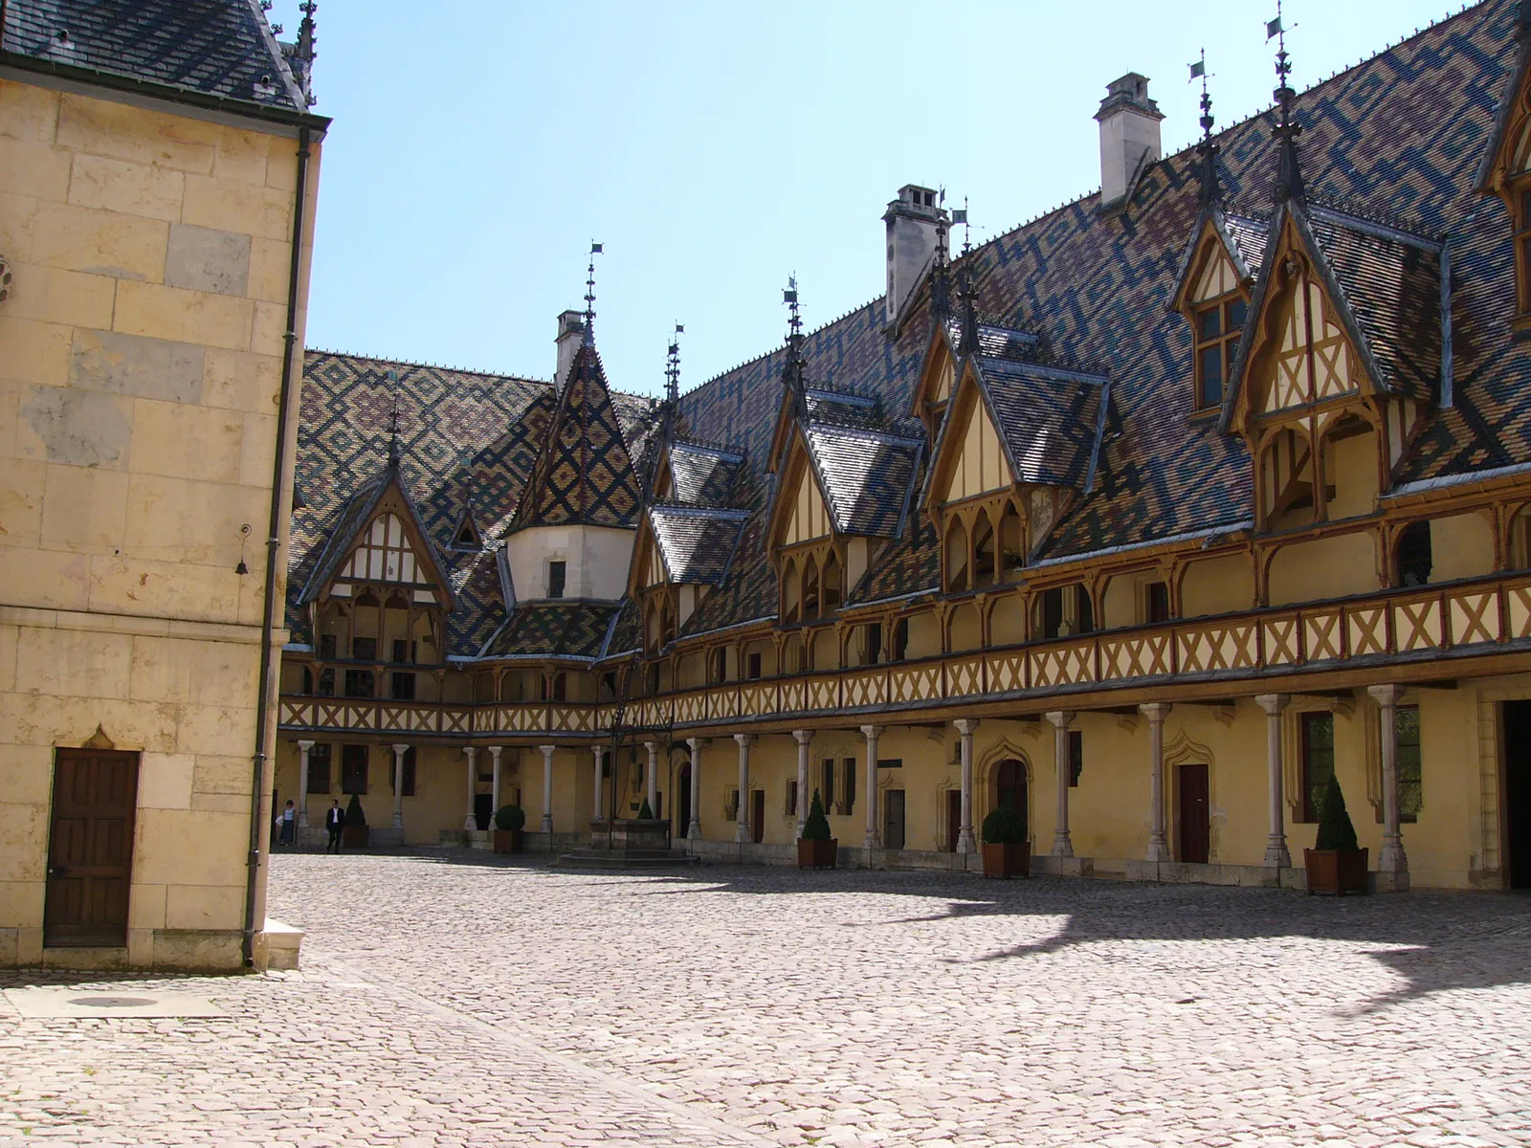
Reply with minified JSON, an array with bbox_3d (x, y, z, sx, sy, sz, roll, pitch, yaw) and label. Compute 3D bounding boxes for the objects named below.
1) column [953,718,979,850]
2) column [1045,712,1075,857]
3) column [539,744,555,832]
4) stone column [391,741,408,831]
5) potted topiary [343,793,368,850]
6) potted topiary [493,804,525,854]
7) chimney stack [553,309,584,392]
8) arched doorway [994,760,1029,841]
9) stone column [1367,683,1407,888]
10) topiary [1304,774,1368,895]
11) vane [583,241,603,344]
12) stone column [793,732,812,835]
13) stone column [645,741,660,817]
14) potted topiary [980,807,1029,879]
[{"bbox_3d":[4.946,5.178,39.077,0.510,3.250,0.510,6,-10,-28],"label":"column"},{"bbox_3d":[6.680,4.720,35.854,0.510,3.250,0.510,6,-10,-28],"label":"column"},{"bbox_3d":[-8.312,8.207,60.632,0.510,3.250,0.510,6,-10,-28],"label":"column"},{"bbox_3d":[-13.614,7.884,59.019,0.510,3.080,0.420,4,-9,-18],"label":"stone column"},{"bbox_3d":[-14.342,8.667,55.778,0.780,1.940,0.780,4,-9,-18],"label":"potted topiary"},{"bbox_3d":[-8.567,8.525,53.291,0.950,1.620,0.950,-3,-10,25],"label":"potted topiary"},{"bbox_3d":[-9.330,-10.484,76.200,1.000,4.201,1.400,6,-10,-28],"label":"chimney stack"},{"bbox_3d":[6.019,5.808,38.993,0.300,2.550,1.280,6,-10,-28],"label":"arched doorway"},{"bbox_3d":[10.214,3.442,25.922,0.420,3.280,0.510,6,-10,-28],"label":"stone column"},{"bbox_3d":[9.287,4.234,25.892,0.700,1.940,0.700,6,-10,-28],"label":"topiary"},{"bbox_3d":[-7.056,-11.448,64.787,0.750,4.400,0.420,1,-9,0],"label":"vane"},{"bbox_3d":[1.101,6.194,46.222,0.510,3.250,0.510,1,-9,0],"label":"stone column"},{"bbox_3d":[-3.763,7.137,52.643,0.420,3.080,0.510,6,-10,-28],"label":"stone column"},{"bbox_3d":[5.262,5.871,34.800,0.870,1.520,0.870,6,-10,-28],"label":"potted topiary"}]

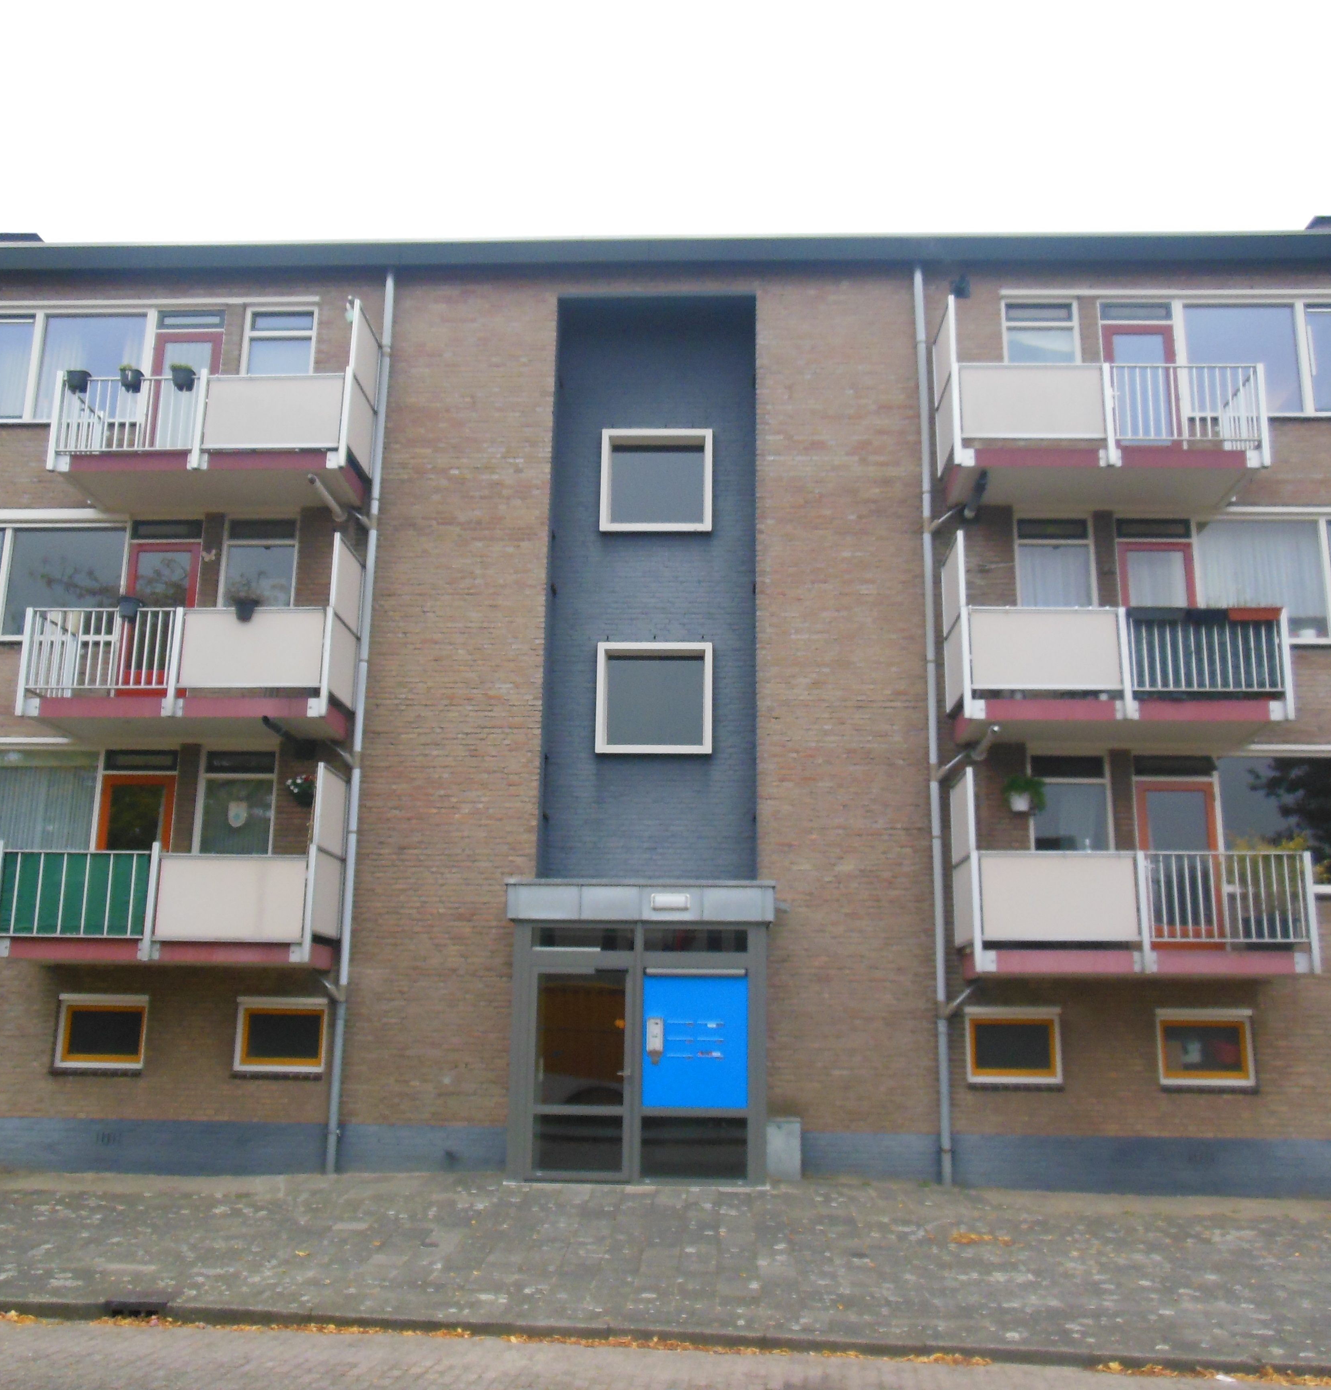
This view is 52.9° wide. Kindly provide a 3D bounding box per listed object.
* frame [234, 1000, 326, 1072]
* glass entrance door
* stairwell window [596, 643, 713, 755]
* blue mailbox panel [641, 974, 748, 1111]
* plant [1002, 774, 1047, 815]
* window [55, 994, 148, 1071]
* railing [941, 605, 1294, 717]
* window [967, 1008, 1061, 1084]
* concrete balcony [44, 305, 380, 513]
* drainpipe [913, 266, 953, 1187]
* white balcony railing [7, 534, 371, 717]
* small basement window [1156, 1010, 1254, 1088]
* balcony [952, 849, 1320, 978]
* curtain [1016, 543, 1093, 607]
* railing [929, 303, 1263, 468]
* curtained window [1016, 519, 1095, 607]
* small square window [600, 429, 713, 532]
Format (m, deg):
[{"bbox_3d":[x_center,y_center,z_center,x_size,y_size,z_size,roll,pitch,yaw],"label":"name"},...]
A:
[{"bbox_3d":[-4.006,3.576,14.052,0.919,0.791,0.140,0,-13,2],"label":"frame"},{"bbox_3d":[-0.859,3.820,13.523,0.980,2.022,0.080,0,-13,2],"label":"glass entrance door"},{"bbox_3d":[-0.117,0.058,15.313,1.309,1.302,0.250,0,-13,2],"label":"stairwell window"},{"bbox_3d":[0.287,3.516,13.577,1.083,1.346,0.100,0,-13,2],"label":"blue mailbox panel"},{"bbox_3d":[3.741,1.048,14.004,0.463,0.426,0.400,0,-13,2],"label":"plant"},{"bbox_3d":[-5.891,3.556,14.029,0.937,0.696,0.110,0,-13,2],"label":"window"},{"bbox_3d":[4.628,-0.208,13.960,3.235,1.172,1.079,1,-13,1],"label":"railing"},{"bbox_3d":[3.555,3.609,13.652,0.943,0.696,0.110,0,-13,2],"label":"window"},{"bbox_3d":[-4.884,-3.192,14.851,3.173,1.991,1.122,1,-13,1],"label":"concrete balcony"},{"bbox_3d":[2.870,-0.058,14.437,0.079,10.156,0.090,0,-13,2],"label":"drainpipe"},{"bbox_3d":[-4.932,-0.616,14.223,3.198,1.953,1.079,1,-13,1],"label":"white balcony railing"},{"bbox_3d":[5.509,3.620,13.698,0.960,0.772,0.130,1,-13,1],"label":"small basement window"},{"bbox_3d":[4.567,2.168,13.278,3.240,1.146,1.140,0,-13,2],"label":"balcony"},{"bbox_3d":[4.368,-1.235,14.970,0.830,0.929,0.100,0,-13,2],"label":"curtain"},{"bbox_3d":[4.654,-3.204,14.665,3.265,1.965,1.079,1,-13,1],"label":"railing"},{"bbox_3d":[4.322,-1.282,14.849,0.870,1.408,0.120,0,-13,2],"label":"curtained window"},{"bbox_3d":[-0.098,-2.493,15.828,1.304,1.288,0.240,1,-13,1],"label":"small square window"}]

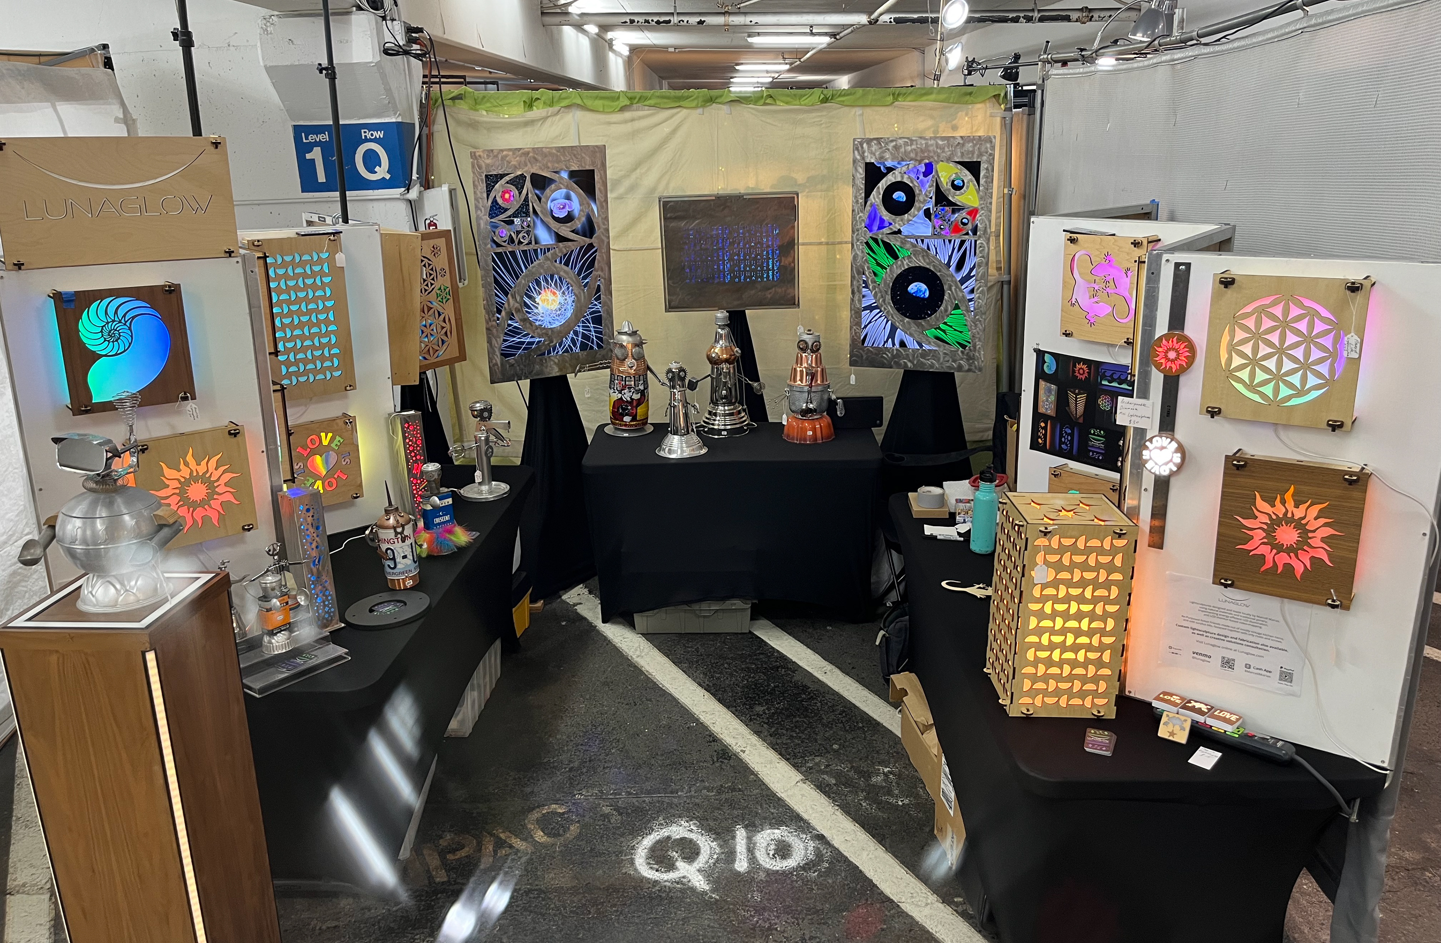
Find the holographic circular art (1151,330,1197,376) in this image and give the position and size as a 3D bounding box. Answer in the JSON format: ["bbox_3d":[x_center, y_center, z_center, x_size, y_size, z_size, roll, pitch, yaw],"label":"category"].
[{"bbox_3d":[0.921,-0.240,2.198,0.086,0.086,0.018,12,20,37],"label":"holographic circular art"}]

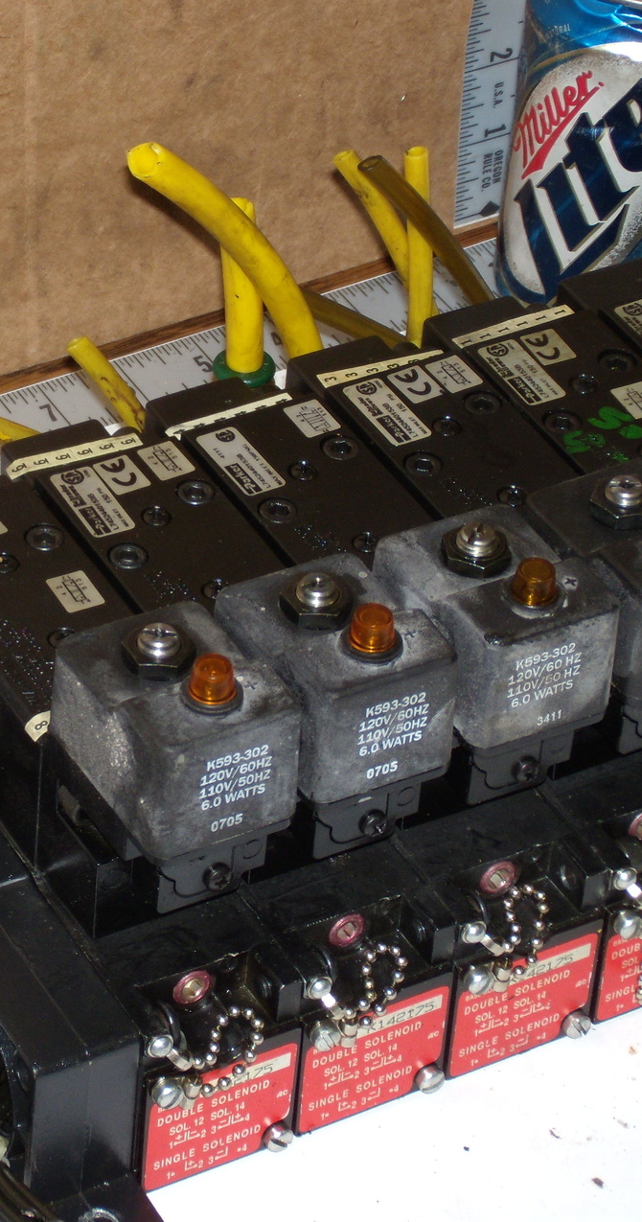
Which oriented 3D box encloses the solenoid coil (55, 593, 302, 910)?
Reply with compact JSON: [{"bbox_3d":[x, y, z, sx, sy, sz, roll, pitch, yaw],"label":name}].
[{"bbox_3d":[-0.033,0.031,0.871,0.036,0.057,0.049,-18,44,-22],"label":"solenoid coil"}]

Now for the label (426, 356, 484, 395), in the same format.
[{"bbox_3d":[0.035,-0.062,0.986,0.010,0.001,0.013,-19,46,-23],"label":"label"}]

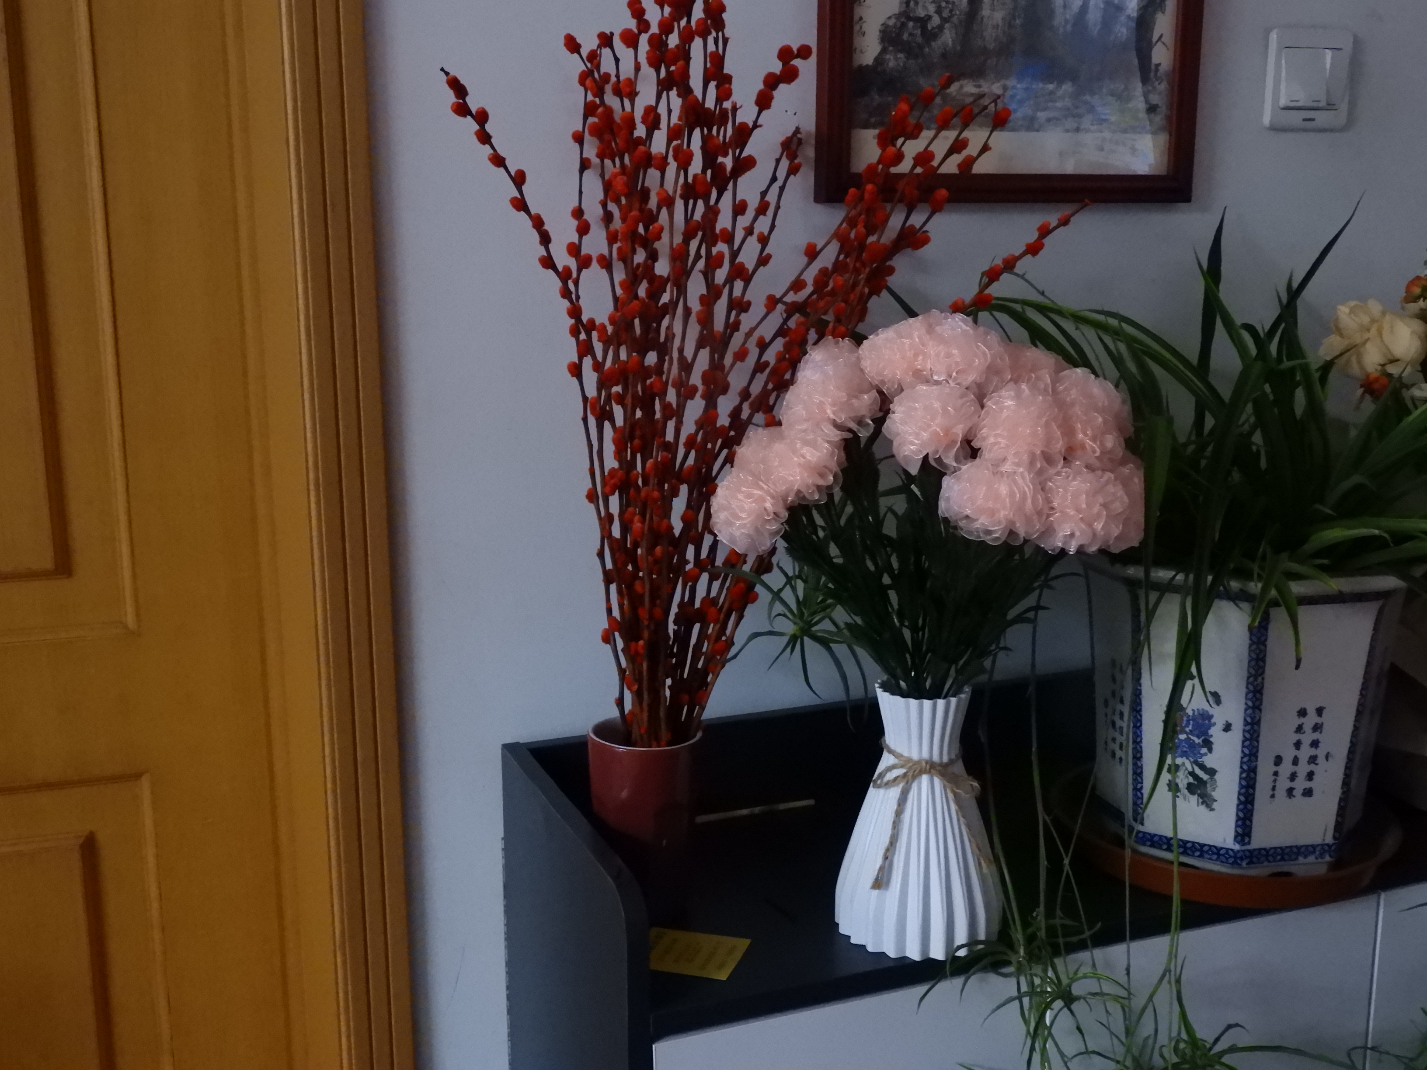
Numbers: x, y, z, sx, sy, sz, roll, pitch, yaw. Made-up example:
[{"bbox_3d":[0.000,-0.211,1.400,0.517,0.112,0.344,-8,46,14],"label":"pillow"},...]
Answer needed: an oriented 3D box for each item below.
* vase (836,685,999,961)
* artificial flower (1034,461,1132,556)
[{"bbox_3d":[0.141,0.187,1.123,0.112,0.168,0.112,-1,10,0],"label":"vase"},{"bbox_3d":[0.229,-0.017,1.025,0.061,0.058,0.060,0,10,2],"label":"artificial flower"}]

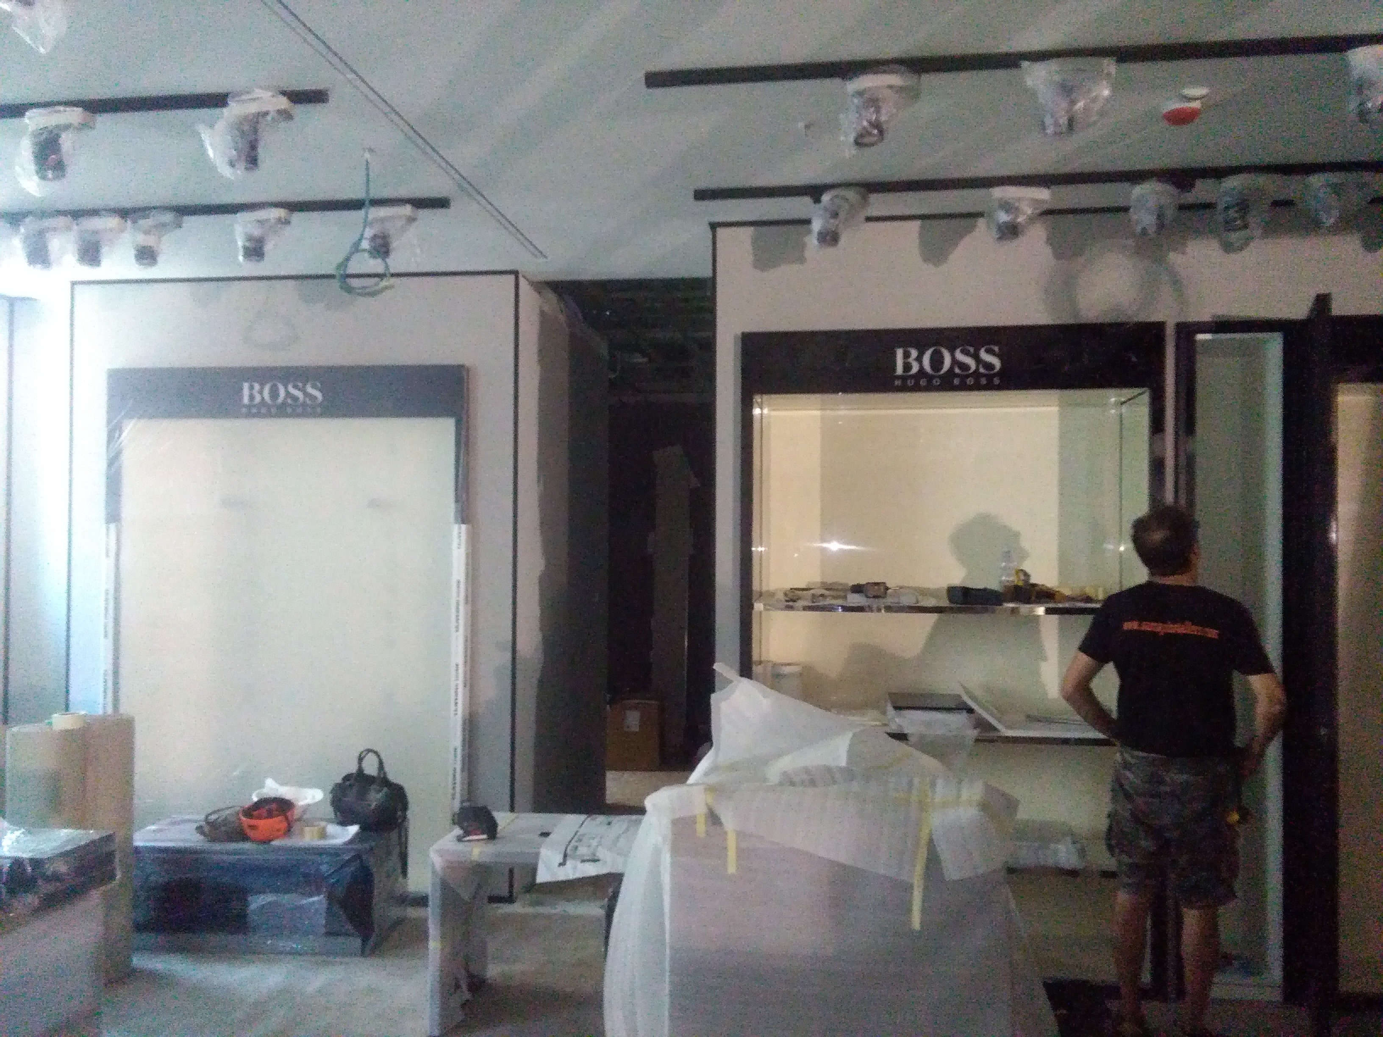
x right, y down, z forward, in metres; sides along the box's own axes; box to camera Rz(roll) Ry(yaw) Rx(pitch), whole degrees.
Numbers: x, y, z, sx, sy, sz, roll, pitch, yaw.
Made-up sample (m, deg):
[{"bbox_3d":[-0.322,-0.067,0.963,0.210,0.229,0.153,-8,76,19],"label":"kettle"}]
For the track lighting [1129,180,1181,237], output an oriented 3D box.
[{"bbox_3d":[1.549,-1.037,3.748,0.152,0.177,0.130,0,-1,8],"label":"track lighting"}]

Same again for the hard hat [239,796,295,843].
[{"bbox_3d":[-1.737,1.232,4.581,0.215,0.145,0.250,0,-1,-2],"label":"hard hat"}]

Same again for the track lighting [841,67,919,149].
[{"bbox_3d":[0.472,-1.033,2.817,0.190,0.175,0.120,0,-1,8],"label":"track lighting"}]

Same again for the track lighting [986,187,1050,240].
[{"bbox_3d":[1.110,-1.035,3.806,0.207,0.172,0.130,0,-1,8],"label":"track lighting"}]

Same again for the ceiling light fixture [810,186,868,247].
[{"bbox_3d":[0.512,-1.047,3.885,0.200,0.195,0.130,0,-1,8],"label":"ceiling light fixture"}]

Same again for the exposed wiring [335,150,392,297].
[{"bbox_3d":[-1.028,-0.922,3.513,0.160,0.430,0.120,0,-1,8],"label":"exposed wiring"}]

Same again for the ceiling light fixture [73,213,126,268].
[{"bbox_3d":[-2.189,-1.030,4.139,0.160,0.175,0.110,0,-1,8],"label":"ceiling light fixture"}]

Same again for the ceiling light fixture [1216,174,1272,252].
[{"bbox_3d":[1.829,-1.019,3.710,0.155,0.226,0.130,0,-1,8],"label":"ceiling light fixture"}]

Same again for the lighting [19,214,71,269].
[{"bbox_3d":[-2.408,-1.029,4.169,0.155,0.175,0.110,0,-1,8],"label":"lighting"}]

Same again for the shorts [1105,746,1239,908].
[{"bbox_3d":[1.605,1.022,3.765,0.425,0.490,0.310,0,-1,20],"label":"shorts"}]

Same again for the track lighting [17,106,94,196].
[{"bbox_3d":[-1.770,-1.021,3.118,0.175,0.210,0.120,0,-1,8],"label":"track lighting"}]

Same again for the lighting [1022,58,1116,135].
[{"bbox_3d":[0.948,-1.060,2.819,0.221,0.172,0.150,0,-1,8],"label":"lighting"}]

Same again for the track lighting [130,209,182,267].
[{"bbox_3d":[-1.965,-1.026,4.109,0.165,0.180,0.110,0,-1,8],"label":"track lighting"}]

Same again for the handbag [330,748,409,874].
[{"bbox_3d":[-1.373,1.244,4.781,0.300,0.500,0.200,0,-1,22],"label":"handbag"}]

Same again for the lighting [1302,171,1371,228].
[{"bbox_3d":[2.115,-1.041,3.673,0.203,0.173,0.130,0,-1,8],"label":"lighting"}]

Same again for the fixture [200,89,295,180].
[{"bbox_3d":[-1.204,-1.040,3.042,0.225,0.200,0.120,0,-1,8],"label":"fixture"}]

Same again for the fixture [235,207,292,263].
[{"bbox_3d":[-1.591,-1.054,4.164,0.184,0.195,0.130,0,-1,8],"label":"fixture"}]

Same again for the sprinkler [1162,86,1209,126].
[{"bbox_3d":[1.327,-1.108,3.005,0.110,0.080,0.100,0,-1,8],"label":"sprinkler"}]

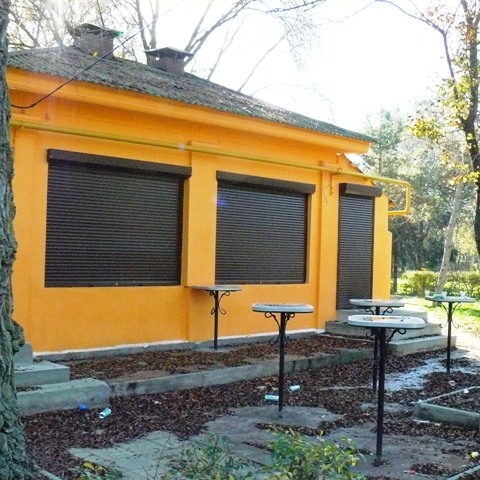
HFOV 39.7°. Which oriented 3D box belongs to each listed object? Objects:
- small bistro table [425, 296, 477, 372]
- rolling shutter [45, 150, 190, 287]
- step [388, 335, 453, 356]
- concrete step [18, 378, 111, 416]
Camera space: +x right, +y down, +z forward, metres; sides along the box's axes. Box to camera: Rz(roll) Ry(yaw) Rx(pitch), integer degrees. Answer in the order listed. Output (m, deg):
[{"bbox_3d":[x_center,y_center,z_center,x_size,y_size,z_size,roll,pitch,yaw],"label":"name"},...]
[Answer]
[{"bbox_3d":[2.813,1.283,8.921,0.559,1.009,0.559,2,-1,3],"label":"small bistro table"},{"bbox_3d":[-1.510,-0.208,8.630,2.058,1.646,0.176,3,-2,-42],"label":"rolling shutter"},{"bbox_3d":[3.032,1.745,11.168,1.862,0.186,0.392,3,-2,-42],"label":"step"},{"bbox_3d":[-1.890,1.494,6.241,1.323,0.206,0.392,3,-2,-42],"label":"concrete step"}]

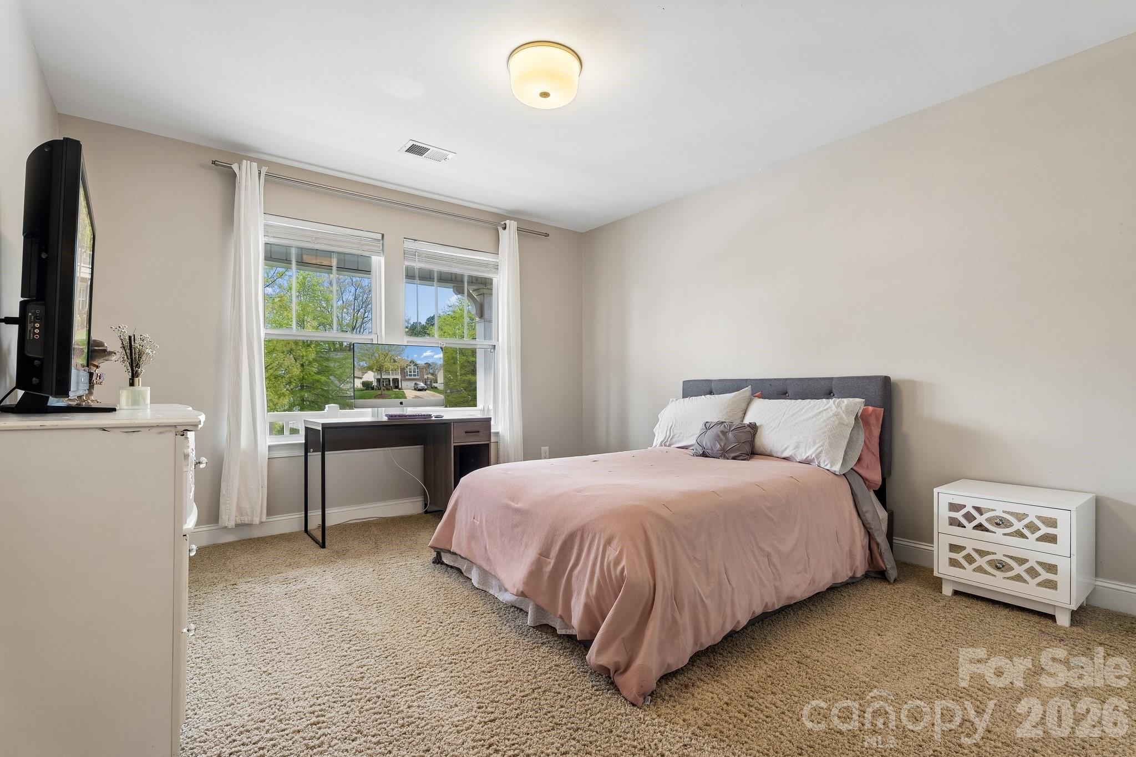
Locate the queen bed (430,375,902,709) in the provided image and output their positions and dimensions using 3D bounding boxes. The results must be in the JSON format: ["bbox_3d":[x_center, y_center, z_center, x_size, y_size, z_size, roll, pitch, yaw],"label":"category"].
[{"bbox_3d":[0.557,0.508,2.786,2.060,1.020,1.620,0,0,-38],"label":"queen bed"}]

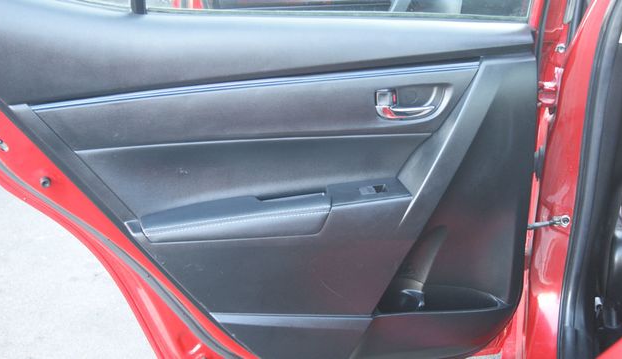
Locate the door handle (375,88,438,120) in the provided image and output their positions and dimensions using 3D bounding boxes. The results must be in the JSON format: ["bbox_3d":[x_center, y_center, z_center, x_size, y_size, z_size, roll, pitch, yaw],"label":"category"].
[{"bbox_3d":[0.148,-0.115,1.173,0.094,0.045,0.030,-6,21,-15],"label":"door handle"}]

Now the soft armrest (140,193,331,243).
[{"bbox_3d":[-0.111,0.054,1.117,0.275,0.050,0.062,-6,21,-15],"label":"soft armrest"}]

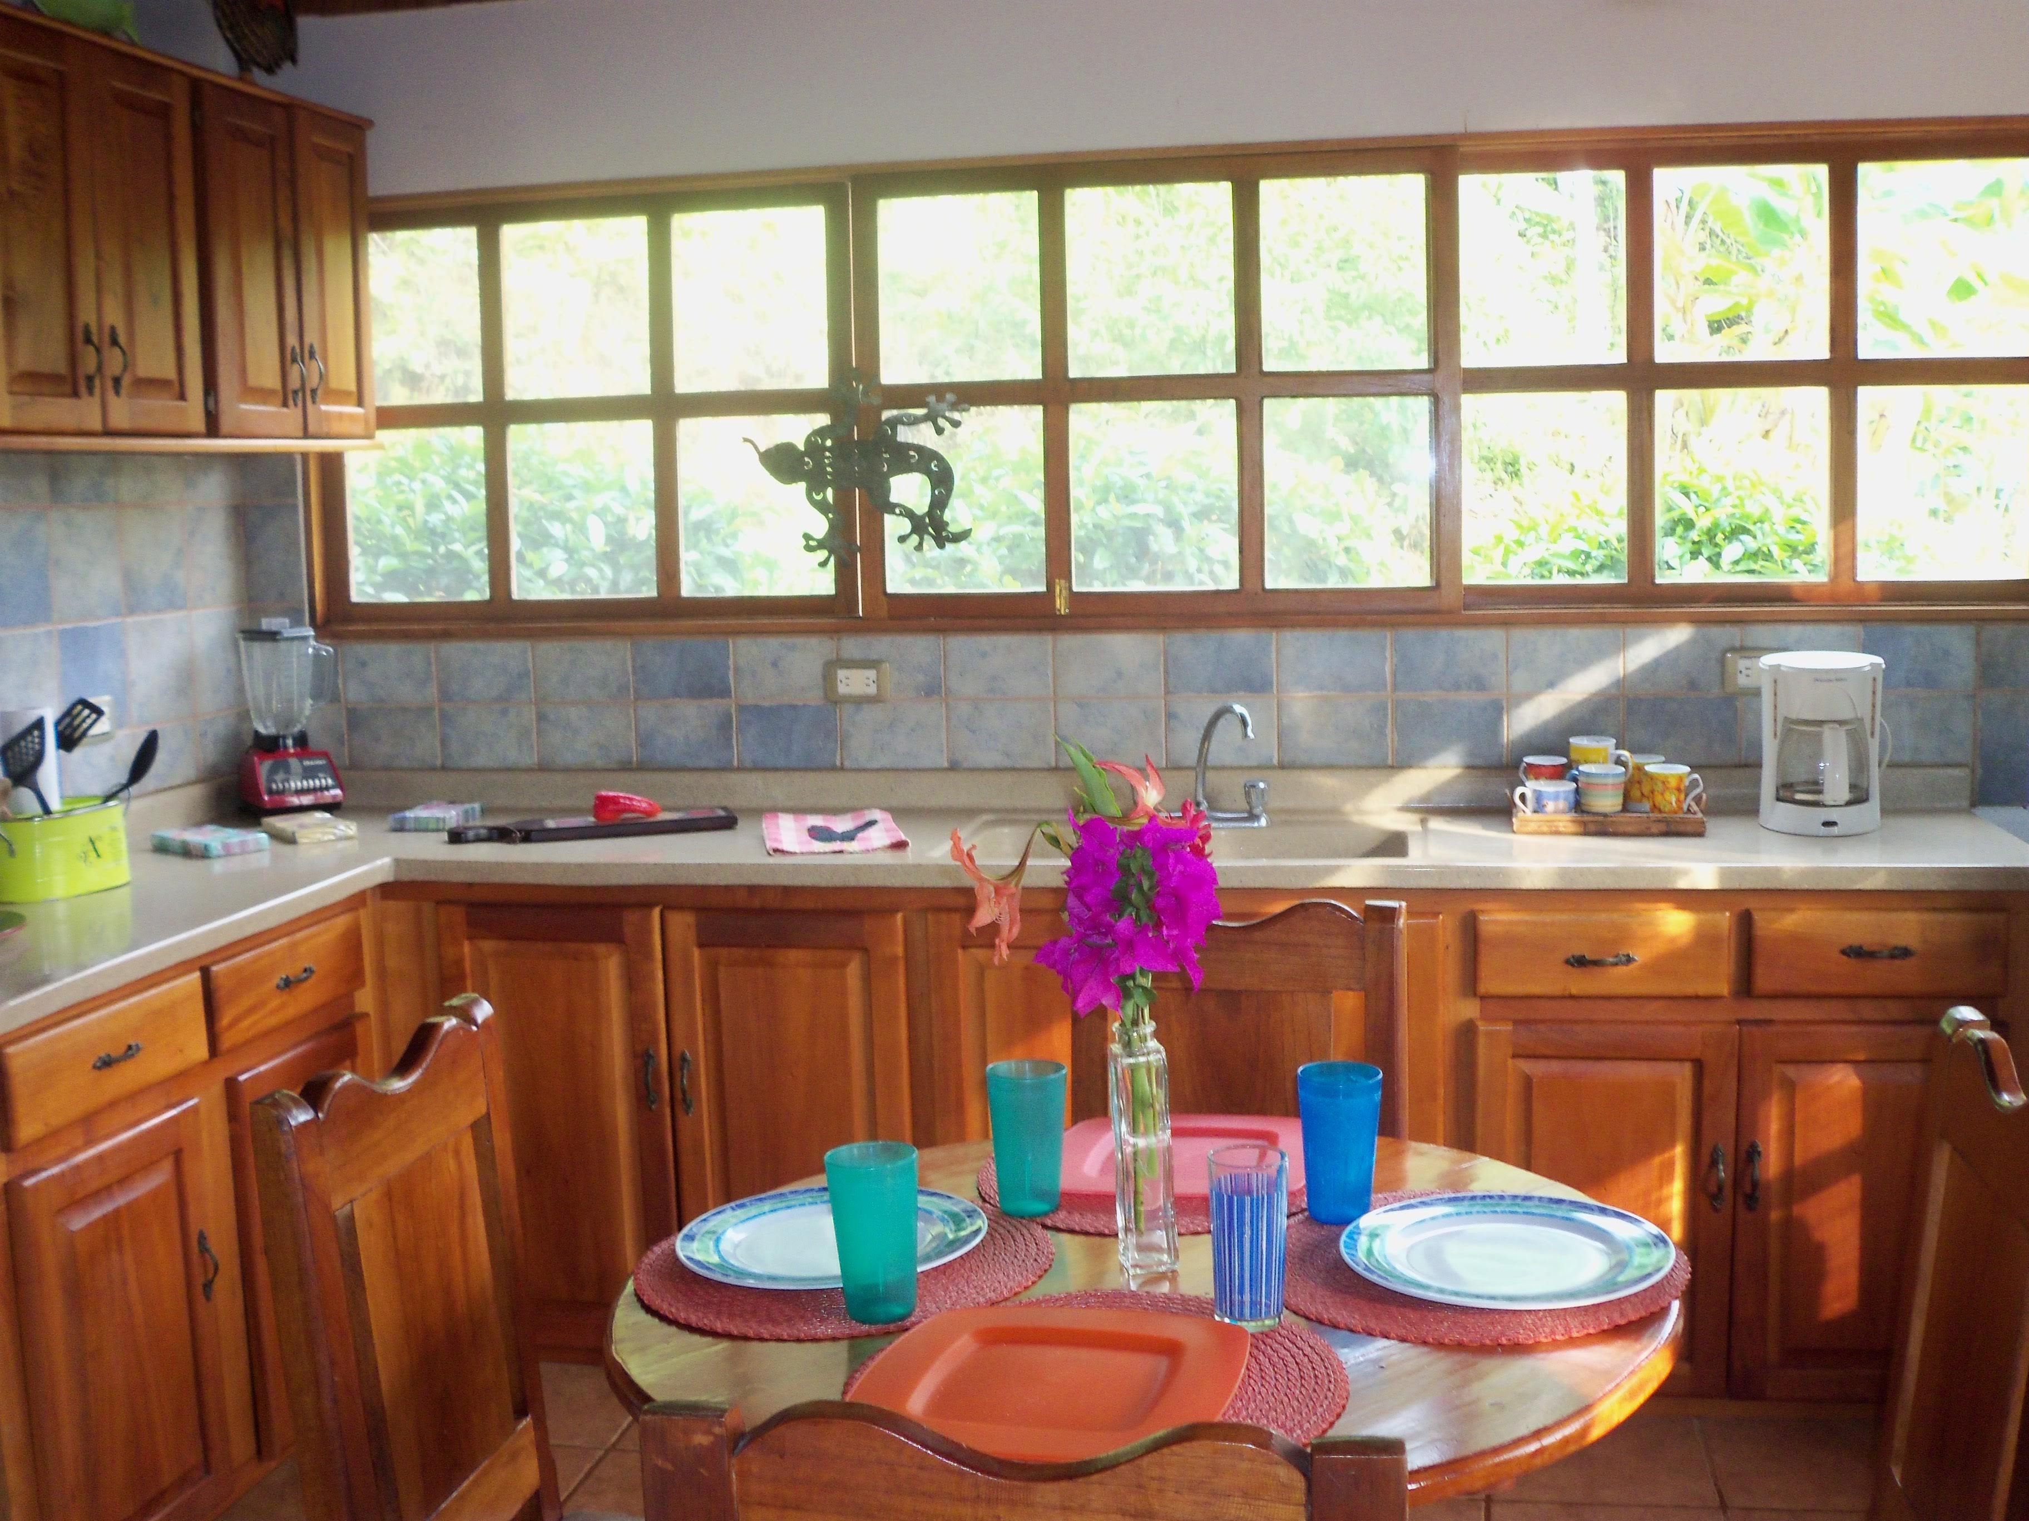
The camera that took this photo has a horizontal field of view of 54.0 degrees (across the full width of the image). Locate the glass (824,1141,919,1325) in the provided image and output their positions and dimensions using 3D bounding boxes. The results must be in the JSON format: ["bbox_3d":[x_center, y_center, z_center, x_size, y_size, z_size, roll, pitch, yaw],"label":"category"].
[{"bbox_3d":[-0.118,0.406,1.711,0.080,0.139,0.080,-1,8,0],"label":"glass"}]

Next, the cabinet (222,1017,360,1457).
[{"bbox_3d":[-1.340,0.738,3.174,0.480,0.600,0.370,0,8,12],"label":"cabinet"}]

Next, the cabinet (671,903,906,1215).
[{"bbox_3d":[-0.312,0.581,3.465,0.400,0.770,0.545,0,8,9],"label":"cabinet"}]

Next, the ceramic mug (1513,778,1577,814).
[{"bbox_3d":[0.870,0.065,3.264,0.104,0.058,0.083,0,8,9],"label":"ceramic mug"}]

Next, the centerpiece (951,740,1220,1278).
[{"bbox_3d":[0.064,0.219,1.738,0.235,0.468,0.200,0,8,9],"label":"centerpiece"}]

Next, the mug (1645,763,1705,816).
[{"bbox_3d":[1.095,0.049,3.305,0.094,0.081,0.075,0,8,12],"label":"mug"}]

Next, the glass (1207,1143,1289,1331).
[{"bbox_3d":[0.198,0.402,1.680,0.068,0.141,0.068,0,8,12],"label":"glass"}]

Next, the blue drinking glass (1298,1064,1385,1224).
[{"bbox_3d":[0.312,0.368,1.911,0.080,0.140,0.080,0,8,12],"label":"blue drinking glass"}]

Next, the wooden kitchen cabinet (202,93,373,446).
[{"bbox_3d":[-1.410,-0.839,3.451,0.350,0.587,0.530,0,8,12],"label":"wooden kitchen cabinet"}]

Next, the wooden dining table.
[{"bbox_3d":[0.135,0.843,1.848,0.950,0.765,0.860,-5,8,-23],"label":"wooden dining table"}]

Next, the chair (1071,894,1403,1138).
[{"bbox_3d":[0.240,0.680,2.275,0.430,0.970,0.470,0,8,9],"label":"chair"}]

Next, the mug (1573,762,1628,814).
[{"bbox_3d":[0.950,0.050,3.259,0.100,0.080,0.077,5,10,39],"label":"mug"}]

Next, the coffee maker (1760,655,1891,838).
[{"bbox_3d":[1.300,-0.029,3.214,0.202,0.277,0.230,0,8,9],"label":"coffee maker"}]

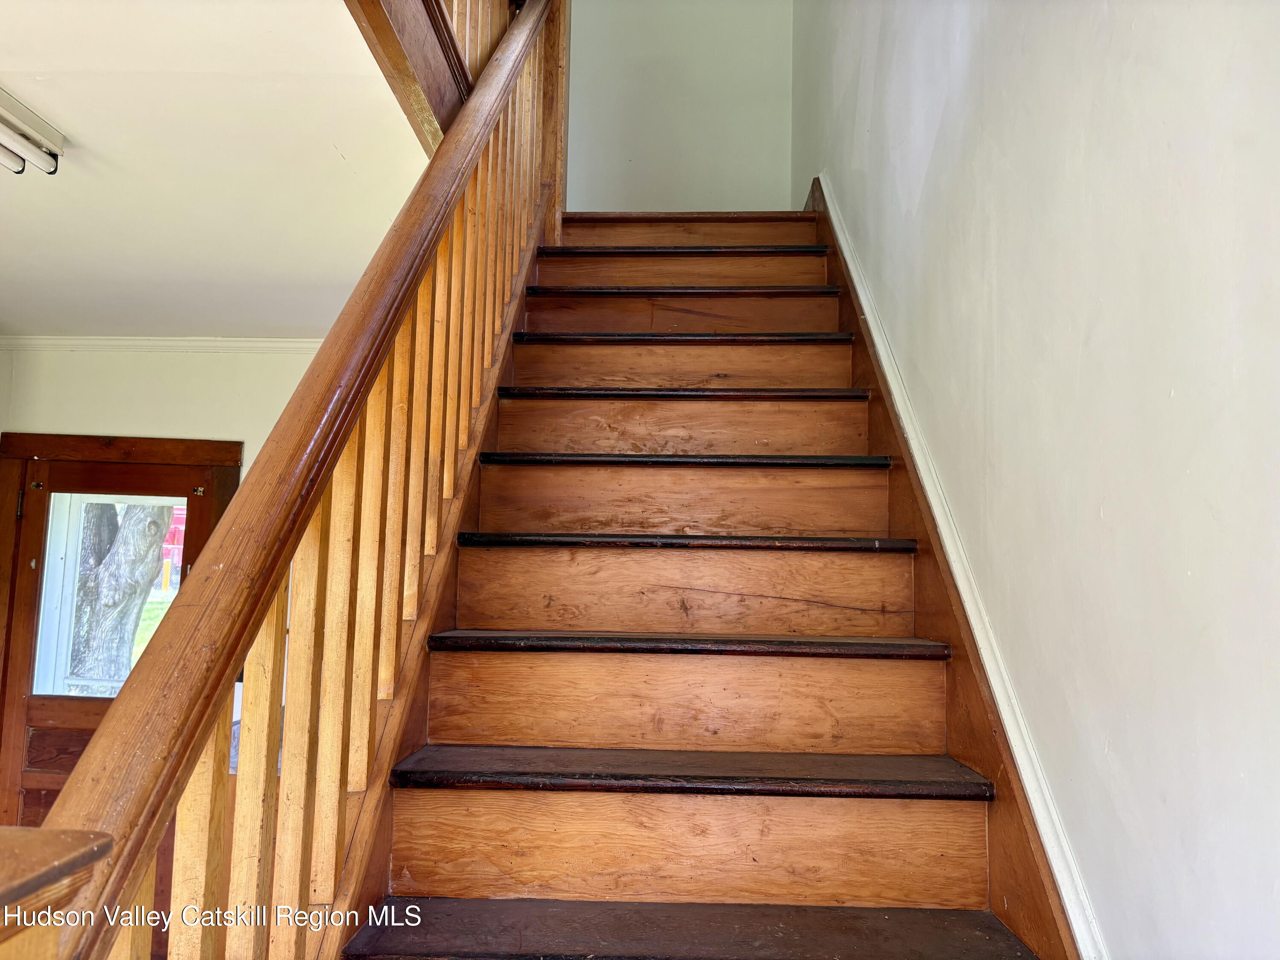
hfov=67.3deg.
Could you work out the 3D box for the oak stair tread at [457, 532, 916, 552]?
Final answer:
[{"bbox_3d":[0.099,0.145,2.114,0.954,0.030,0.240,1,-6,2],"label":"oak stair tread"}]

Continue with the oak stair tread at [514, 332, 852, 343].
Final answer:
[{"bbox_3d":[0.123,-0.396,2.724,0.954,0.030,0.055,1,-6,2],"label":"oak stair tread"}]

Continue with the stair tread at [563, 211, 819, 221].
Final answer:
[{"bbox_3d":[0.175,-0.926,3.424,0.901,0.030,0.055,1,-6,2],"label":"stair tread"}]

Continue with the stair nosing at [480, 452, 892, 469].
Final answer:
[{"bbox_3d":[0.108,-0.032,2.348,0.954,0.030,0.240,1,-6,2],"label":"stair nosing"}]

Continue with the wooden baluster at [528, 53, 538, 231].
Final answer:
[{"bbox_3d":[-0.378,-1.201,3.374,0.029,0.667,0.029,1,-6,2],"label":"wooden baluster"}]

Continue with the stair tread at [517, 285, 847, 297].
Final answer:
[{"bbox_3d":[0.134,-0.563,3.050,0.954,0.030,0.240,1,-6,2],"label":"stair tread"}]

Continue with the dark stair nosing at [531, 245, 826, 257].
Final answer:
[{"bbox_3d":[0.140,-0.750,3.191,0.954,0.030,0.055,1,-6,2],"label":"dark stair nosing"}]

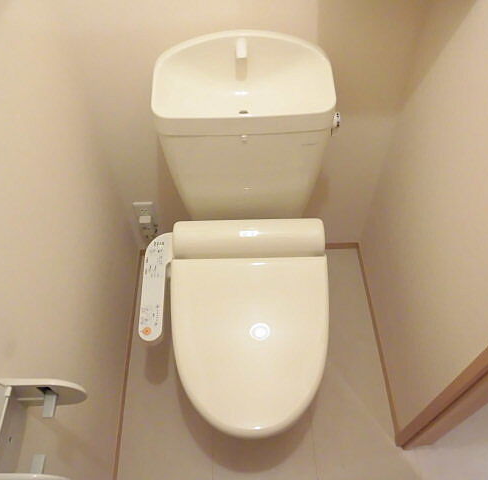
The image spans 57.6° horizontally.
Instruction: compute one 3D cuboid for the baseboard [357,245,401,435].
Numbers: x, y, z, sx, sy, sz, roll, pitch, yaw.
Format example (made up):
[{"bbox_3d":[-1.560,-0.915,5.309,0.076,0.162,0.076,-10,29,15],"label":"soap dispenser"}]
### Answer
[{"bbox_3d":[0.454,0.306,1.525,0.009,0.030,0.695,-3,54,2],"label":"baseboard"}]

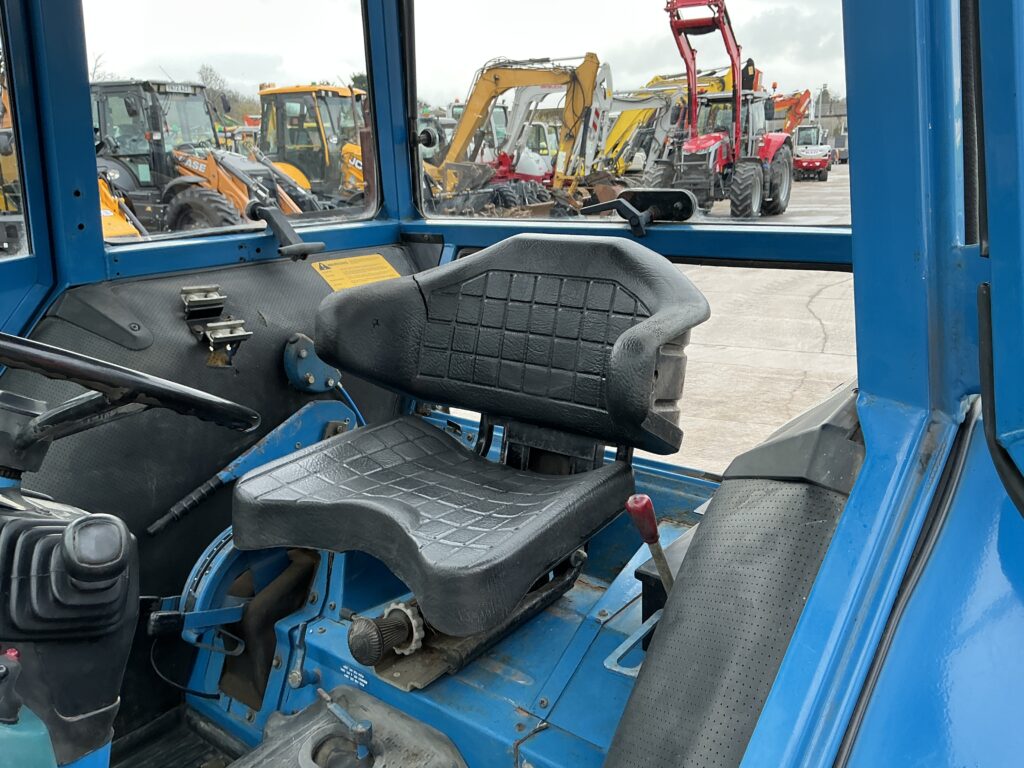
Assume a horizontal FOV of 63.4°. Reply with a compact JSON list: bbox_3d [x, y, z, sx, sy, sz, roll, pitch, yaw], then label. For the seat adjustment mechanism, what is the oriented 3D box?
[{"bbox_3d":[-0.171,0.336,1.103,0.069,0.069,0.096,10,7,36],"label":"seat adjustment mechanism"}]

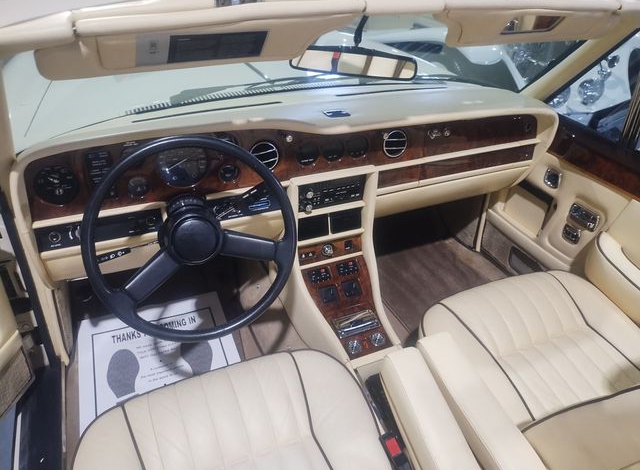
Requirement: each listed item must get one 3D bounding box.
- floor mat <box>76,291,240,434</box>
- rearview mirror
[{"bbox_3d":[-0.458,0.370,1.340,0.432,0.006,0.520,-12,36,-21],"label":"floor mat"},{"bbox_3d":[0.065,-0.346,0.933,0.255,0.063,0.032,4,42,-7],"label":"rearview mirror"}]

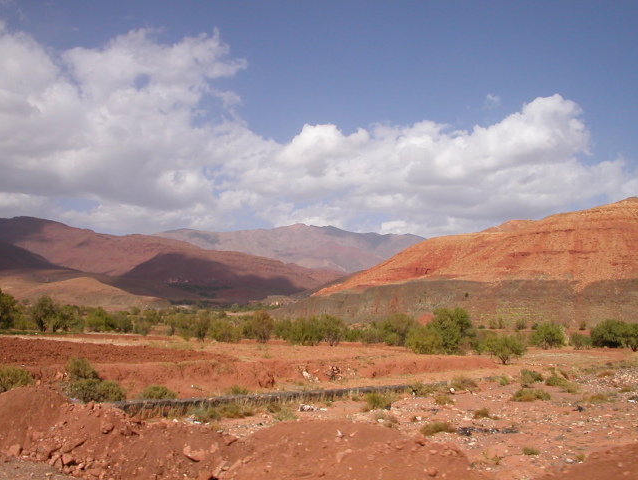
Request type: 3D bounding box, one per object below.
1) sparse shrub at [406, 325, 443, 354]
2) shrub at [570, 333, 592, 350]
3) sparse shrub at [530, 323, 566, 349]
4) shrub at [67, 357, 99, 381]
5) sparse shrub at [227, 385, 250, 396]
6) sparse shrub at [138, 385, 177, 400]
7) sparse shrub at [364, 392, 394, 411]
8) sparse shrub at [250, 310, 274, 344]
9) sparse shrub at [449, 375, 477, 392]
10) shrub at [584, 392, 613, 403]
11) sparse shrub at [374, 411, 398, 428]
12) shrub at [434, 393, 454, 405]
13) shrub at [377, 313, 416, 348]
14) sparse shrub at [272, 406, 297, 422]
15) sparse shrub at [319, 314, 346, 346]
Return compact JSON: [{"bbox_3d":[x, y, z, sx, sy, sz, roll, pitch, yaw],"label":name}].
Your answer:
[{"bbox_3d":[8.600,8.111,55.768,3.098,2.446,2.733,0,-5,0],"label":"sparse shrub"},{"bbox_3d":[23.894,9.255,62.509,2.029,1.576,1.826,0,-5,0],"label":"shrub"},{"bbox_3d":[19.962,8.430,59.763,3.145,2.446,2.778,0,-5,0],"label":"sparse shrub"},{"bbox_3d":[-11.878,6.582,34.503,1.614,1.412,1.428,0,-5,0],"label":"shrub"},{"bbox_3d":[-3.633,6.735,30.495,1.087,0.555,0.978,0,-5,0],"label":"sparse shrub"},{"bbox_3d":[-6.803,6.466,28.818,1.685,0.758,1.485,0,-5,0],"label":"sparse shrub"},{"bbox_3d":[2.478,6.727,28.494,1.250,0.750,1.107,0,-5,0],"label":"sparse shrub"},{"bbox_3d":[-5.246,7.983,62.410,2.189,3.102,1.946,0,-5,0],"label":"sparse shrub"},{"bbox_3d":[7.128,7.079,33.746,1.381,0.888,1.225,0,-5,0],"label":"sparse shrub"},{"bbox_3d":[12.000,6.740,29.373,1.309,0.347,1.178,0,-5,0],"label":"shrub"},{"bbox_3d":[2.306,6.113,23.376,0.905,0.539,0.815,0,-5,0],"label":"sparse shrub"},{"bbox_3d":[5.443,6.929,29.906,0.874,0.525,0.779,0,-5,0],"label":"shrub"},{"bbox_3d":[7.253,8.270,63.209,3.696,3.142,3.258,0,-5,0],"label":"shrub"},{"bbox_3d":[-1.271,6.428,25.200,0.958,0.589,0.850,0,-5,0],"label":"sparse shrub"},{"bbox_3d":[1.211,8.121,61.389,2.333,2.872,2.071,0,-5,0],"label":"sparse shrub"}]

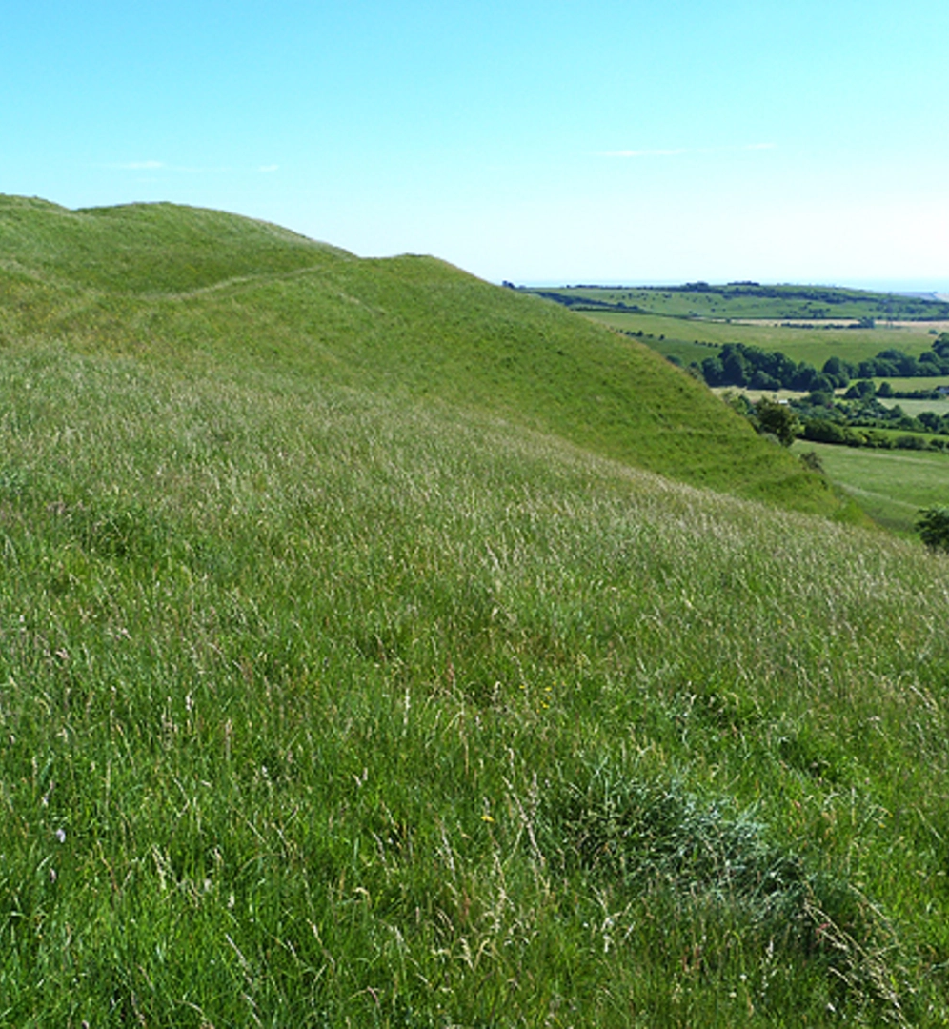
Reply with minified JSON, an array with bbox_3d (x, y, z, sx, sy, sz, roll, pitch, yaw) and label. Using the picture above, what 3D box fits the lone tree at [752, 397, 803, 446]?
[{"bbox_3d":[33.511,-10.220,145.000,5.400,5.800,5.200,3,11,13],"label":"lone tree"}]

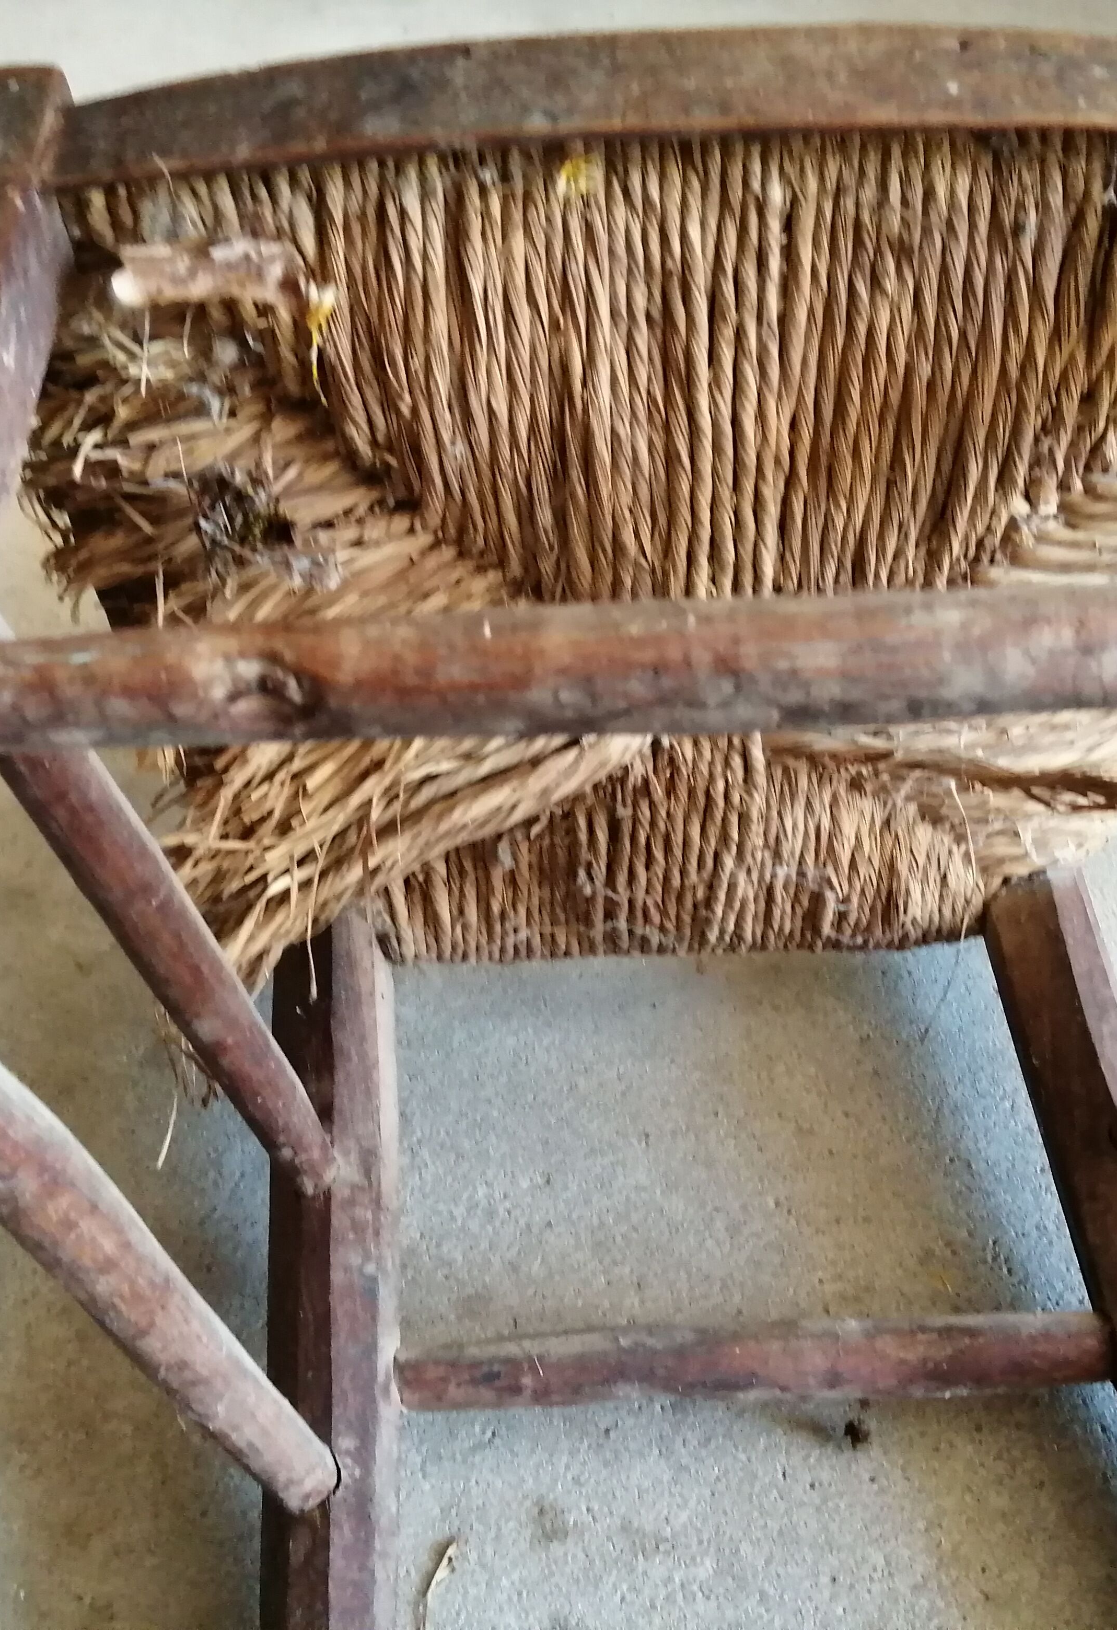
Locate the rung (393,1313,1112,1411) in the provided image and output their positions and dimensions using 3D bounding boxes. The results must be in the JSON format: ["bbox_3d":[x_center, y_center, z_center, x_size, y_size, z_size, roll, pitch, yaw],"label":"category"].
[{"bbox_3d":[0.064,0.181,0.539,0.245,0.024,0.025,-2,43,-3],"label":"rung"}]

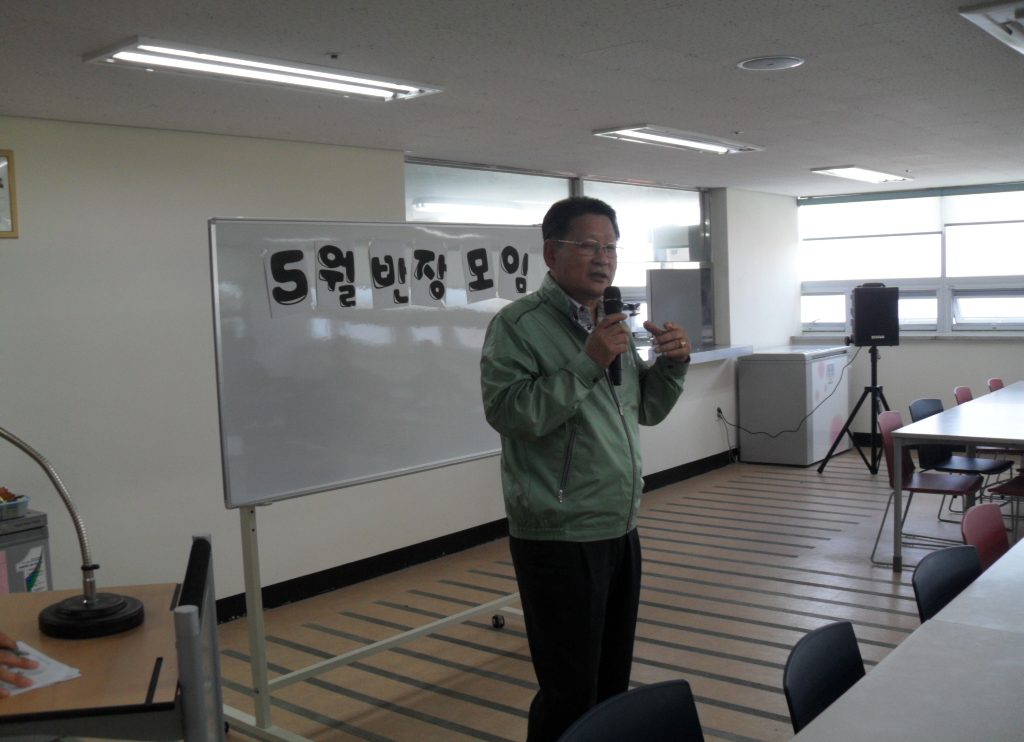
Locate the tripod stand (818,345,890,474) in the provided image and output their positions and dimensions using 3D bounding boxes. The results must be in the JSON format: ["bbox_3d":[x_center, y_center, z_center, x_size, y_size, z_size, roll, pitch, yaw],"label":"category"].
[{"bbox_3d":[2.704,0.303,7.956,0.700,1.020,0.760,1,6,40],"label":"tripod stand"}]

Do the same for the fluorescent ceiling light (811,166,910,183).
[{"bbox_3d":[2.677,-1.493,7.829,0.315,0.055,1.280,1,6,40],"label":"fluorescent ceiling light"}]

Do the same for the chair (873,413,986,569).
[{"bbox_3d":[2.221,0.625,5.482,0.530,0.775,0.490,1,5,35],"label":"chair"}]

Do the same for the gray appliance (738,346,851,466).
[{"bbox_3d":[2.470,0.292,9.005,0.640,0.910,0.980,1,6,40],"label":"gray appliance"}]

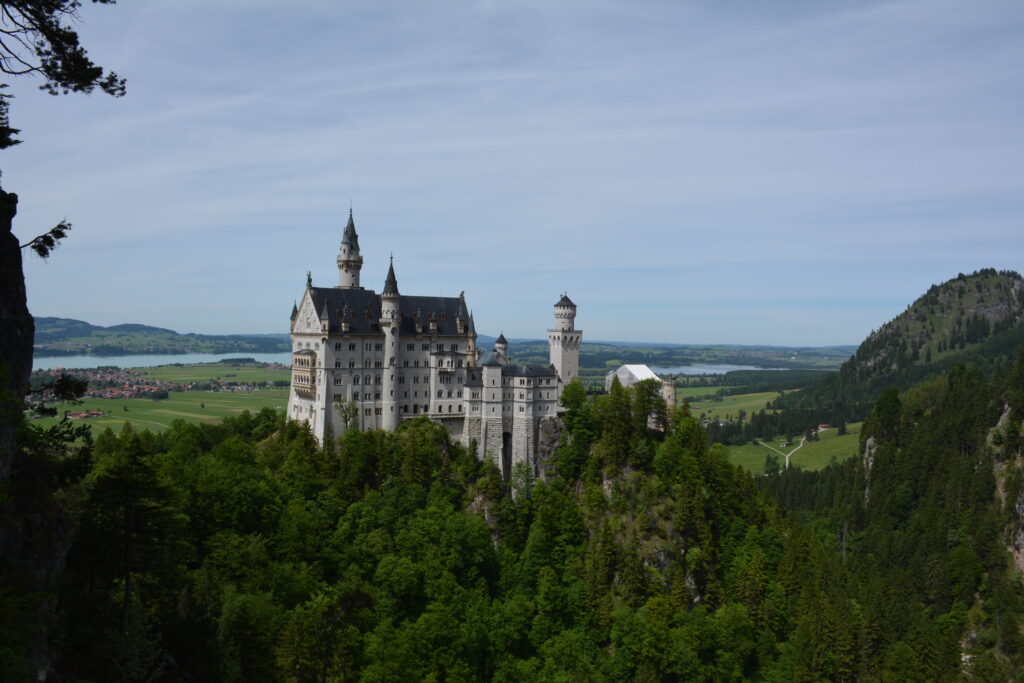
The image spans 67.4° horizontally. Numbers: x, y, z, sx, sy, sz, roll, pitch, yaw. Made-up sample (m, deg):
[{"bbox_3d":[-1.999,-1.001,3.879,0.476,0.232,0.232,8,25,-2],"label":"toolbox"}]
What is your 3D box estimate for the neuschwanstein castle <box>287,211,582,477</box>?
[{"bbox_3d":[-18.000,0.000,278.000,113.000,88.000,40.000,0,0,-34],"label":"neuschwanstein castle"}]

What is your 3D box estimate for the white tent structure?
[{"bbox_3d":[52.000,16.200,325.000,12.000,12.500,20.500,0,0,-36],"label":"white tent structure"}]

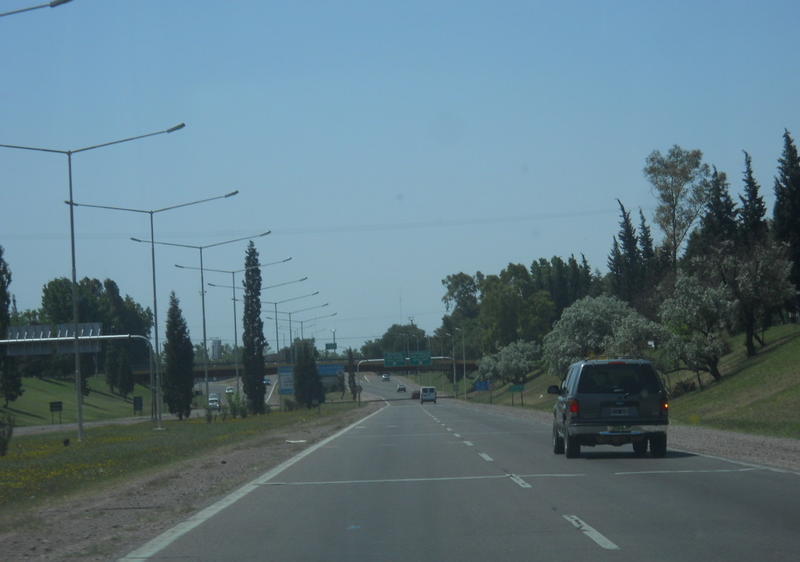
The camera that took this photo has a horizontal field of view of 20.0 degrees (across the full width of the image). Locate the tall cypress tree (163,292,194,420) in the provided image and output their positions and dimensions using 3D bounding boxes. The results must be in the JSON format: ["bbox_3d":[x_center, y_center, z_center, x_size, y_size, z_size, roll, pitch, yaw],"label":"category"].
[{"bbox_3d":[-17.604,5.961,180.000,2.420,10.250,2.420,-2,-3,0],"label":"tall cypress tree"}]

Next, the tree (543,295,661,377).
[{"bbox_3d":[14.413,4.184,162.000,8.370,6.220,7.150,-2,-3,0],"label":"tree"}]

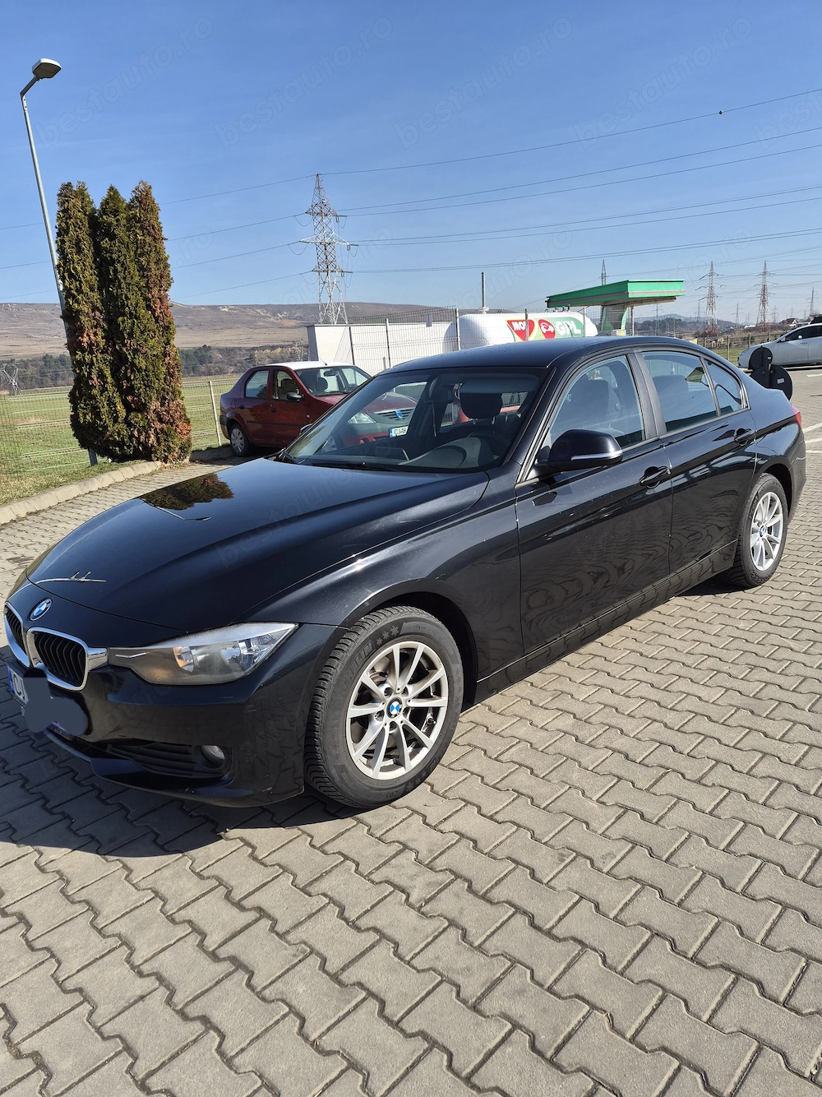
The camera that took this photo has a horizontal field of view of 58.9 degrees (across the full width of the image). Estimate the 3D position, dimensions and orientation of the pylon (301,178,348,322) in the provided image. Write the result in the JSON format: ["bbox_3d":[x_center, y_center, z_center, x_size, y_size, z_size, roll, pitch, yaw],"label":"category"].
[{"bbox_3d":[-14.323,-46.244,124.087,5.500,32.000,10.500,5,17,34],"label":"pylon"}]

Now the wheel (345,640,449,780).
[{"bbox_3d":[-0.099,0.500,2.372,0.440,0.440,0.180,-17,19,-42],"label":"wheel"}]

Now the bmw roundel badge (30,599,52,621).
[{"bbox_3d":[-1.194,0.199,2.357,0.082,0.012,0.082,11,57,46],"label":"bmw roundel badge"}]

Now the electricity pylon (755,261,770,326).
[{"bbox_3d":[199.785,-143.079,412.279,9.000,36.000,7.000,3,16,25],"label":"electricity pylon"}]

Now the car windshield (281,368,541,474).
[{"bbox_3d":[-0.029,-0.589,3.314,1.400,0.130,0.750,9,52,46],"label":"car windshield"}]

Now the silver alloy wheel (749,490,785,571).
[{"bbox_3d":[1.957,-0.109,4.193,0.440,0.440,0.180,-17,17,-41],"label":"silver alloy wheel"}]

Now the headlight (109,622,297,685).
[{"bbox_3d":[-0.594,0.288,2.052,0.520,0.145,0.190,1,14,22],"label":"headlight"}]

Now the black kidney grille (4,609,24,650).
[{"bbox_3d":[-1.348,0.283,2.511,0.060,0.160,0.280,-13,17,-31],"label":"black kidney grille"}]

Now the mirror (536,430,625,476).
[{"bbox_3d":[0.615,-0.353,2.707,0.200,0.160,0.245,-16,17,-41],"label":"mirror"}]

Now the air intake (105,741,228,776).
[{"bbox_3d":[-0.699,0.598,2.128,0.450,0.100,0.090,1,14,22],"label":"air intake"}]

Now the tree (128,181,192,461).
[{"bbox_3d":[-4.024,-3.481,11.405,0.800,4.117,0.800,-5,14,0],"label":"tree"}]

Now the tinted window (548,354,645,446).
[{"bbox_3d":[0.746,-0.590,3.018,0.800,0.400,0.060,-17,-3,-41],"label":"tinted window"}]

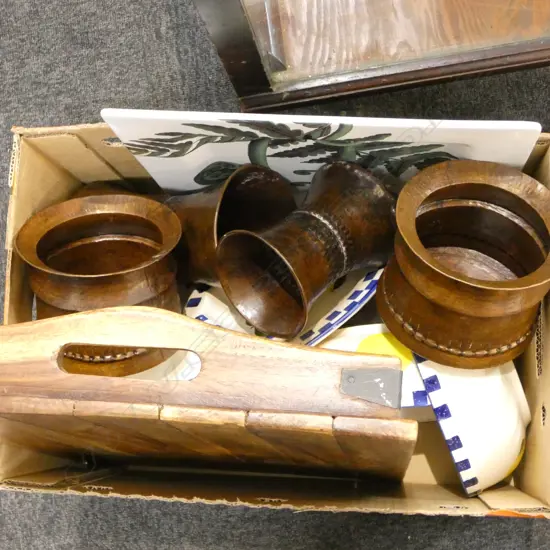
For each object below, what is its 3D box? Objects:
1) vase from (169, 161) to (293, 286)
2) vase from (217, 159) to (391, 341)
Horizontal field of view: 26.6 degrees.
[{"bbox_3d":[-0.077,-0.036,1.133,0.146,0.123,0.123,-5,90,36],"label":"vase"},{"bbox_3d":[0.034,-0.026,1.108,0.138,0.118,0.118,-37,90,-33],"label":"vase"}]

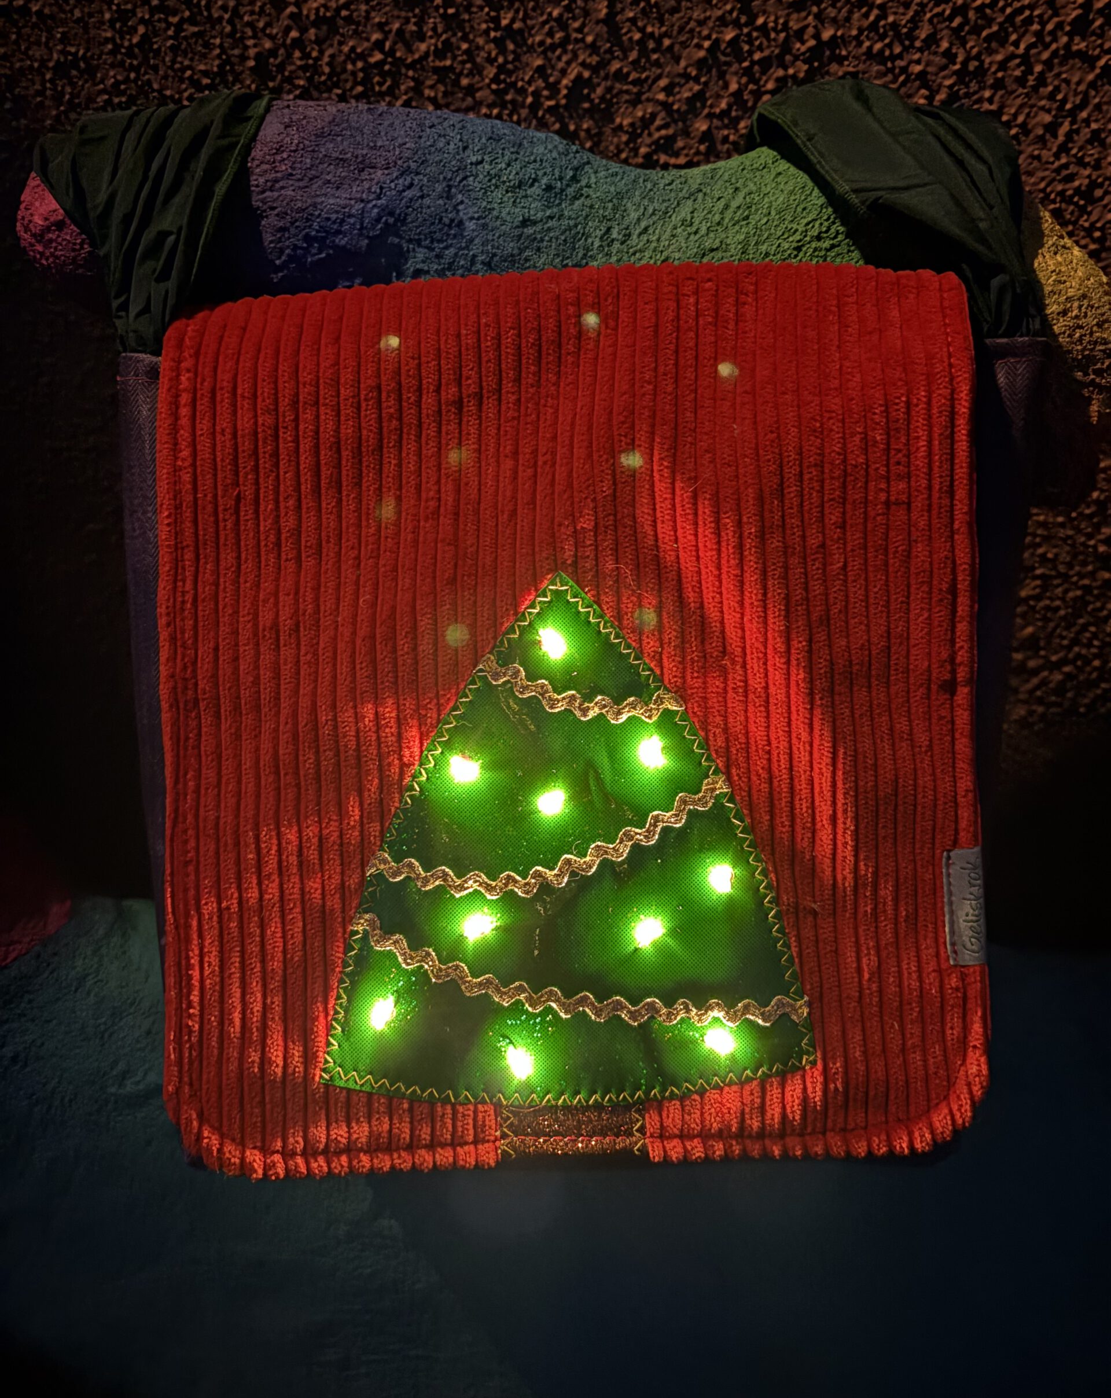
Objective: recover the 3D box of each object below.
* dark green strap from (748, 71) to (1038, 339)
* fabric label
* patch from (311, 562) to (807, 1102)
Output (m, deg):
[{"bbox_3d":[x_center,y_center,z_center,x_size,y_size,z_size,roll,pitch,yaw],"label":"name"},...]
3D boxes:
[{"bbox_3d":[0.137,-0.199,0.450,0.111,0.100,0.060,-1,-2,0],"label":"dark green strap"},{"bbox_3d":[0.151,0.076,0.410,0.016,0.043,0.004,-1,-2,0],"label":"fabric label"},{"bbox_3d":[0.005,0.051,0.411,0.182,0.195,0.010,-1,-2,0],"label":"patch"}]

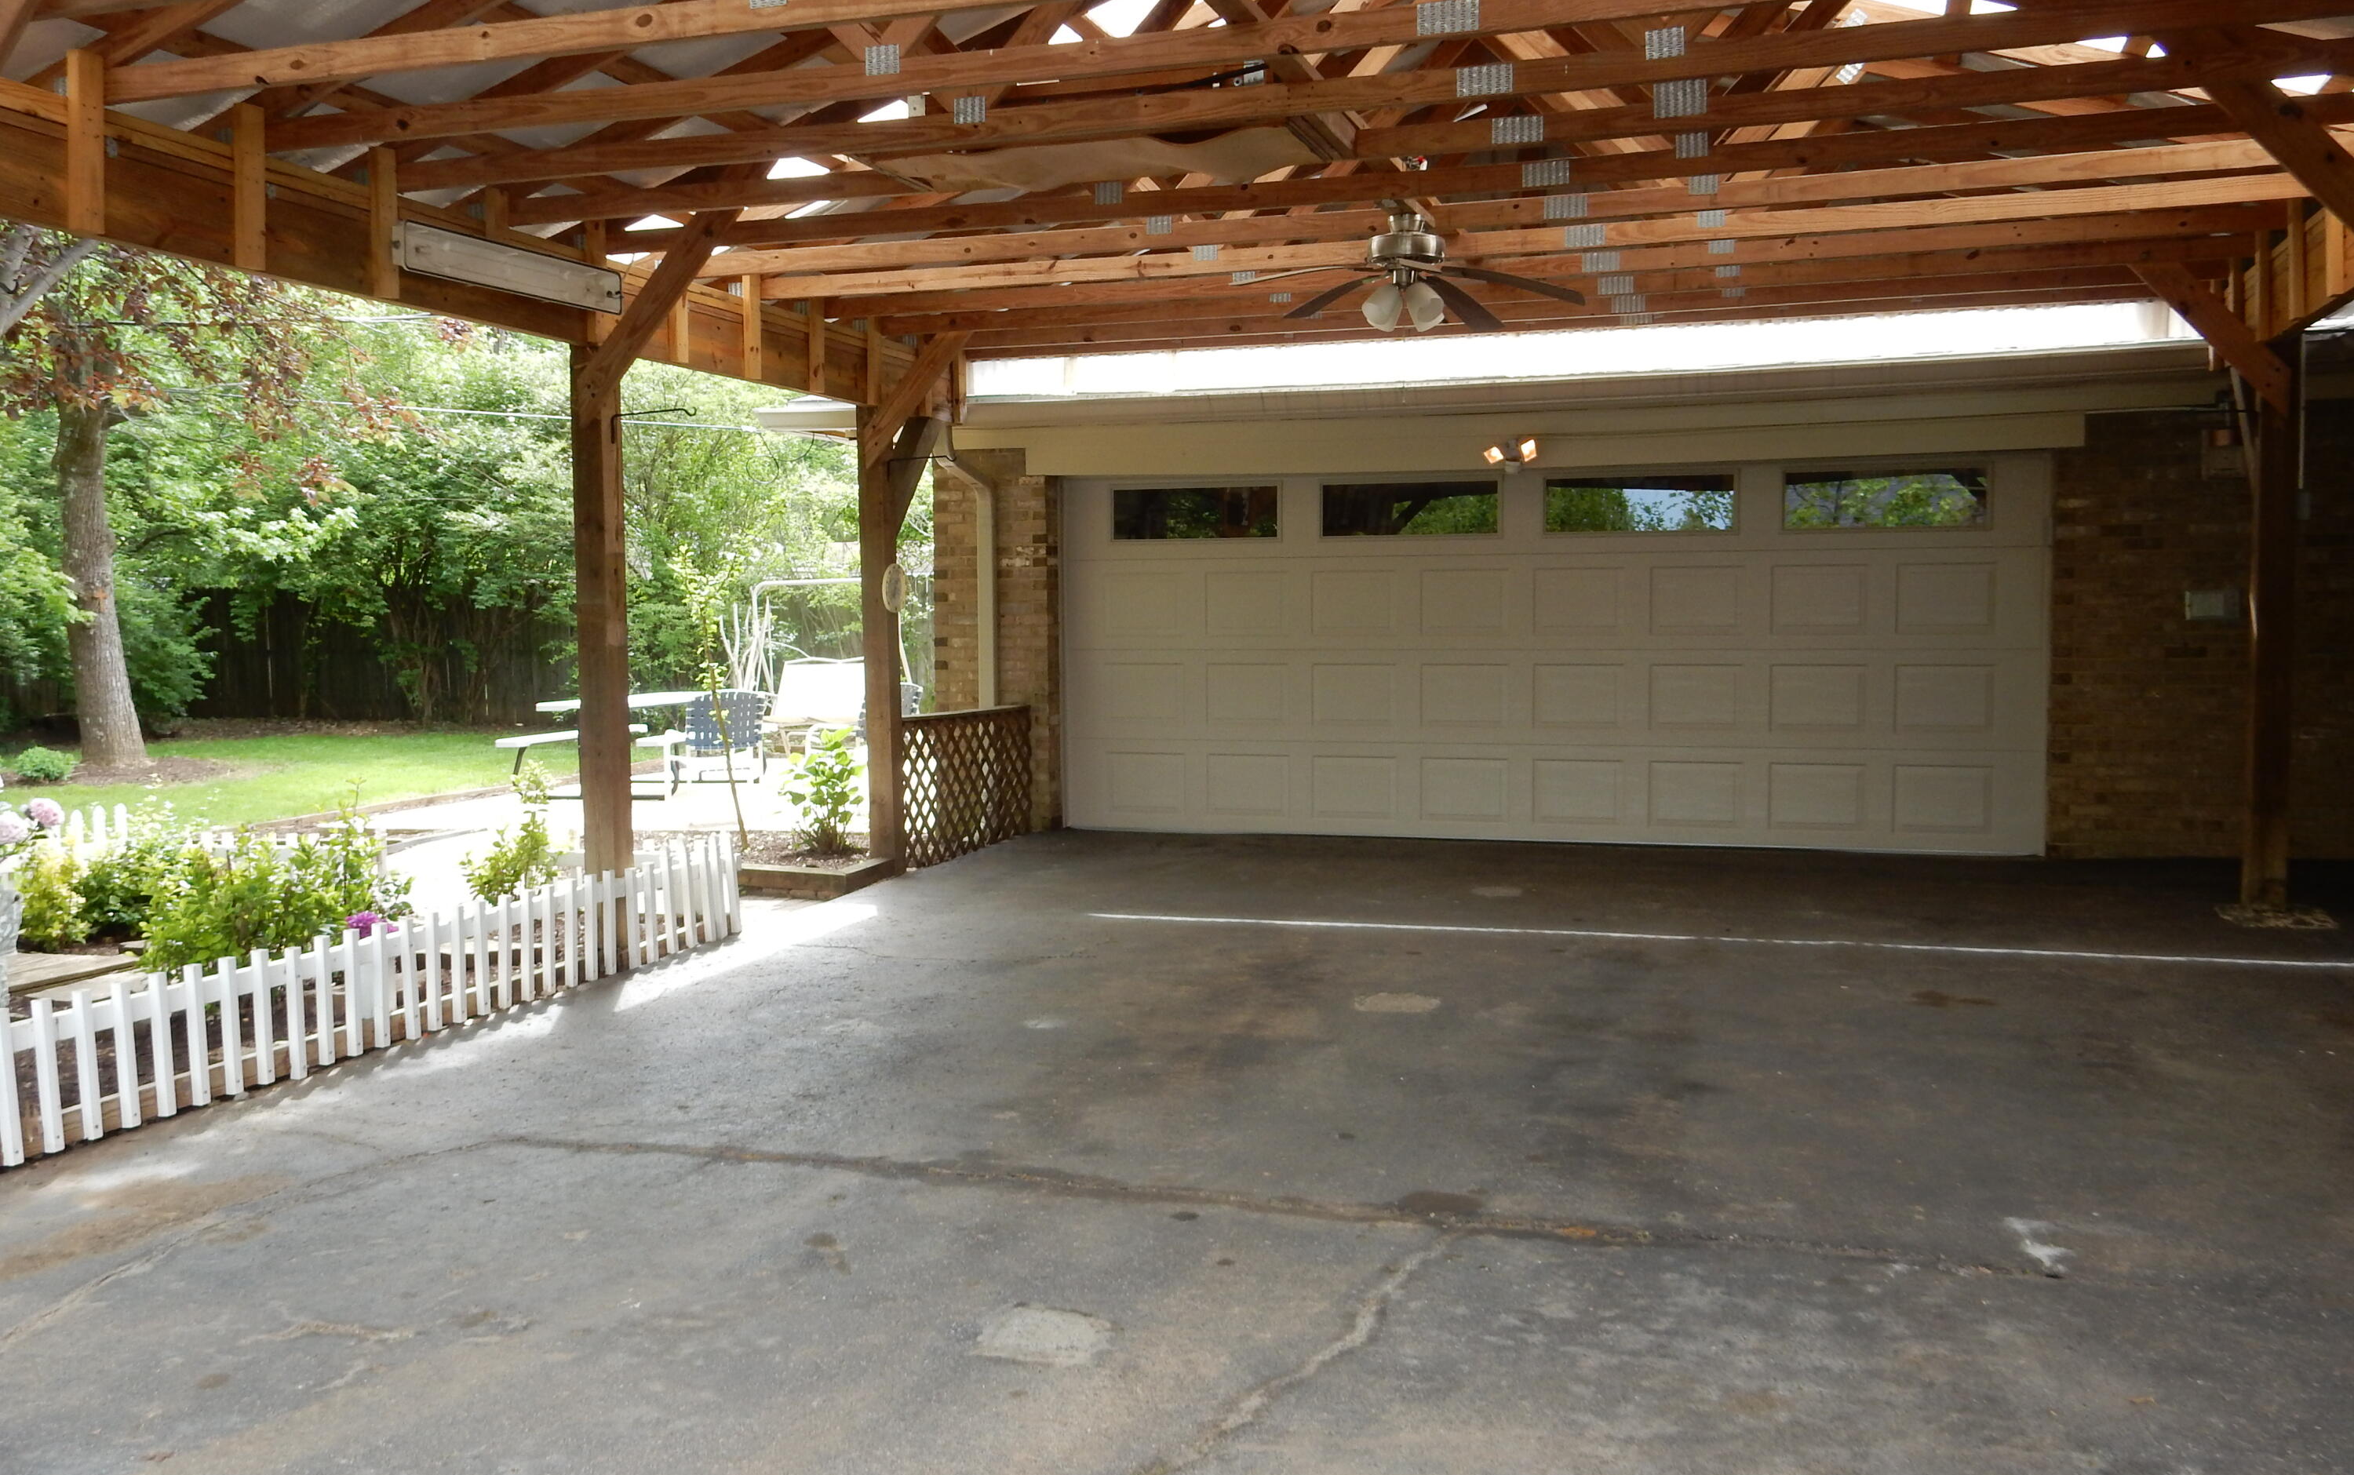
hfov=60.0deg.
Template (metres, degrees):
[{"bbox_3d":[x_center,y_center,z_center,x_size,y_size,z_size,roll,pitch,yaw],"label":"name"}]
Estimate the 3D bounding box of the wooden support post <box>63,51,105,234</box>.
[{"bbox_3d":[-2.918,-1.584,5.452,0.040,0.470,0.089,1,4,17],"label":"wooden support post"}]

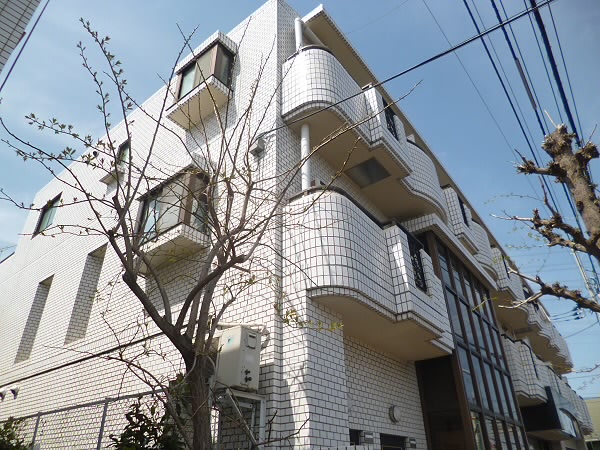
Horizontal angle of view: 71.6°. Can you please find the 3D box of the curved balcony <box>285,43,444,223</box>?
[{"bbox_3d":[1.491,-1.330,7.612,0.849,1.441,4.402,-23,-39,31],"label":"curved balcony"}]

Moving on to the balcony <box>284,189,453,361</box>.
[{"bbox_3d":[1.125,0.786,5.624,0.849,1.358,3.119,-23,-39,31],"label":"balcony"}]

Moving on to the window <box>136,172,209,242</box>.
[{"bbox_3d":[-1.906,-0.093,6.161,1.283,1.017,0.395,-23,-39,31],"label":"window"}]

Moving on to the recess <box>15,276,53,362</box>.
[{"bbox_3d":[-5.330,1.994,8.594,0.720,1.808,0.345,-23,-39,31],"label":"recess"}]

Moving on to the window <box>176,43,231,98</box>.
[{"bbox_3d":[-1.754,-2.592,7.648,1.036,1.027,0.395,-23,-39,31],"label":"window"}]

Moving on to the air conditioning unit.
[{"bbox_3d":[-0.769,1.353,4.041,0.760,0.553,0.267,-23,-39,31],"label":"air conditioning unit"}]

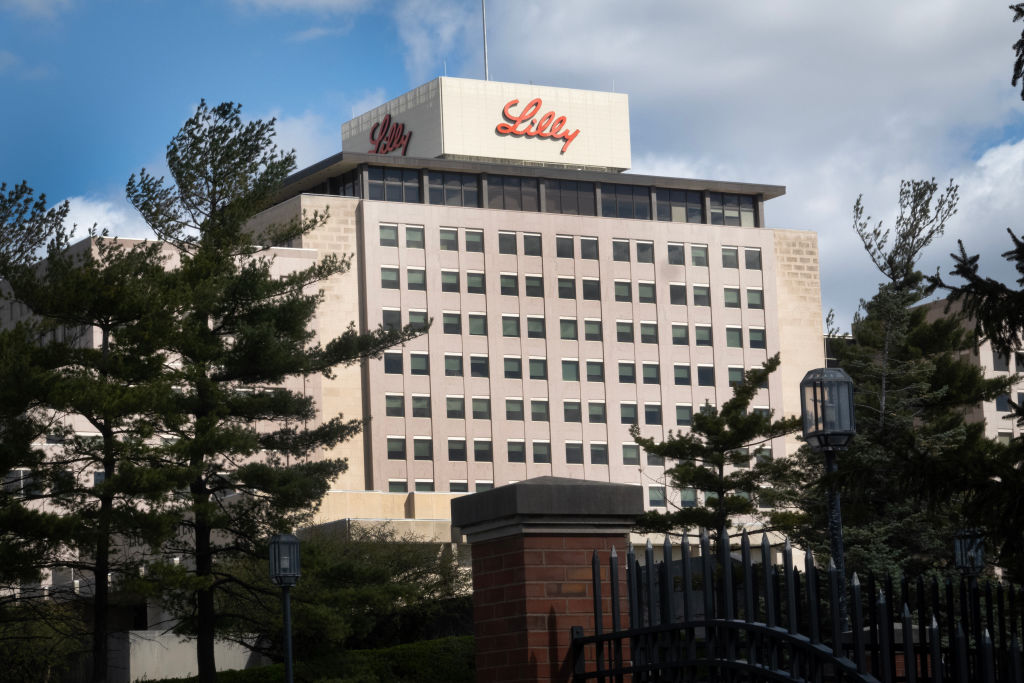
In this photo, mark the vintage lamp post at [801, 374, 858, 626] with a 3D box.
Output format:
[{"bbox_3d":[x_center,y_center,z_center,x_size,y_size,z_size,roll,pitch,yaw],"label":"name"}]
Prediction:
[{"bbox_3d":[3.066,2.574,27.943,0.490,4.700,0.490,2,-10,-25],"label":"vintage lamp post"}]

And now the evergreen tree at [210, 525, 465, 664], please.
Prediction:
[{"bbox_3d":[-3.174,5.149,57.749,5.000,3.300,4.400,-2,-9,0],"label":"evergreen tree"}]

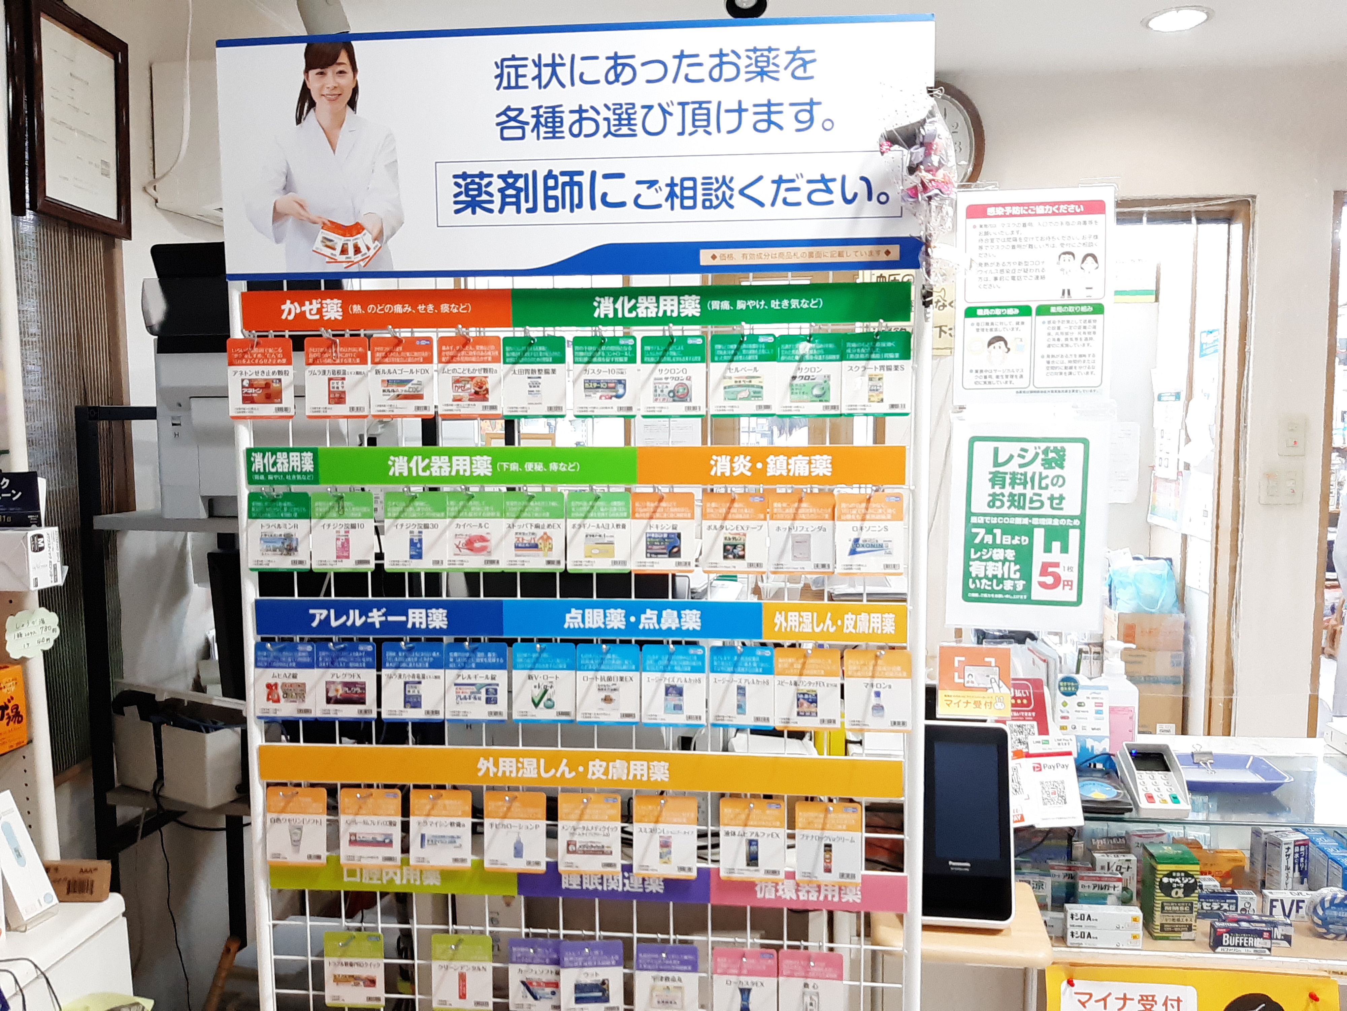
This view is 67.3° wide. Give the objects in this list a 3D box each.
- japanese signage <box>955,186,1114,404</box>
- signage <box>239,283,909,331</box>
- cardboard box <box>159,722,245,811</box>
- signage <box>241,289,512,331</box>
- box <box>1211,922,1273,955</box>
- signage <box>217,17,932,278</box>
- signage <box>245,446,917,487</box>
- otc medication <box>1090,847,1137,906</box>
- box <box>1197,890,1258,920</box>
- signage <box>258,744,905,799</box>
[{"bbox_3d":[0.502,-0.290,1.409,0.213,0.296,0.003,-1,5,5],"label":"japanese signage"},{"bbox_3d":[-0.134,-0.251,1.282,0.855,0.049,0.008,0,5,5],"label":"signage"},{"bbox_3d":[-0.864,0.469,1.864,0.133,0.133,0.077,3,6,30],"label":"cardboard box"},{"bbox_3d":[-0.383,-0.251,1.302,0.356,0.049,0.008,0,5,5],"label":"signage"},{"bbox_3d":[0.820,0.626,1.466,0.078,0.036,0.023,0,5,5],"label":"box"},{"bbox_3d":[-0.136,-0.441,1.265,0.895,0.301,0.006,0,5,5],"label":"signage"},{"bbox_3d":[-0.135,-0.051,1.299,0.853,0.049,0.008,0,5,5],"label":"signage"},{"bbox_3d":[0.704,0.596,1.617,0.064,0.073,0.023,0,5,5],"label":"otc medication"},{"bbox_3d":[0.849,0.617,1.568,0.097,0.037,0.024,0,5,5],"label":"box"},{"bbox_3d":[-0.132,0.348,1.328,0.853,0.047,0.005,0,5,5],"label":"signage"}]

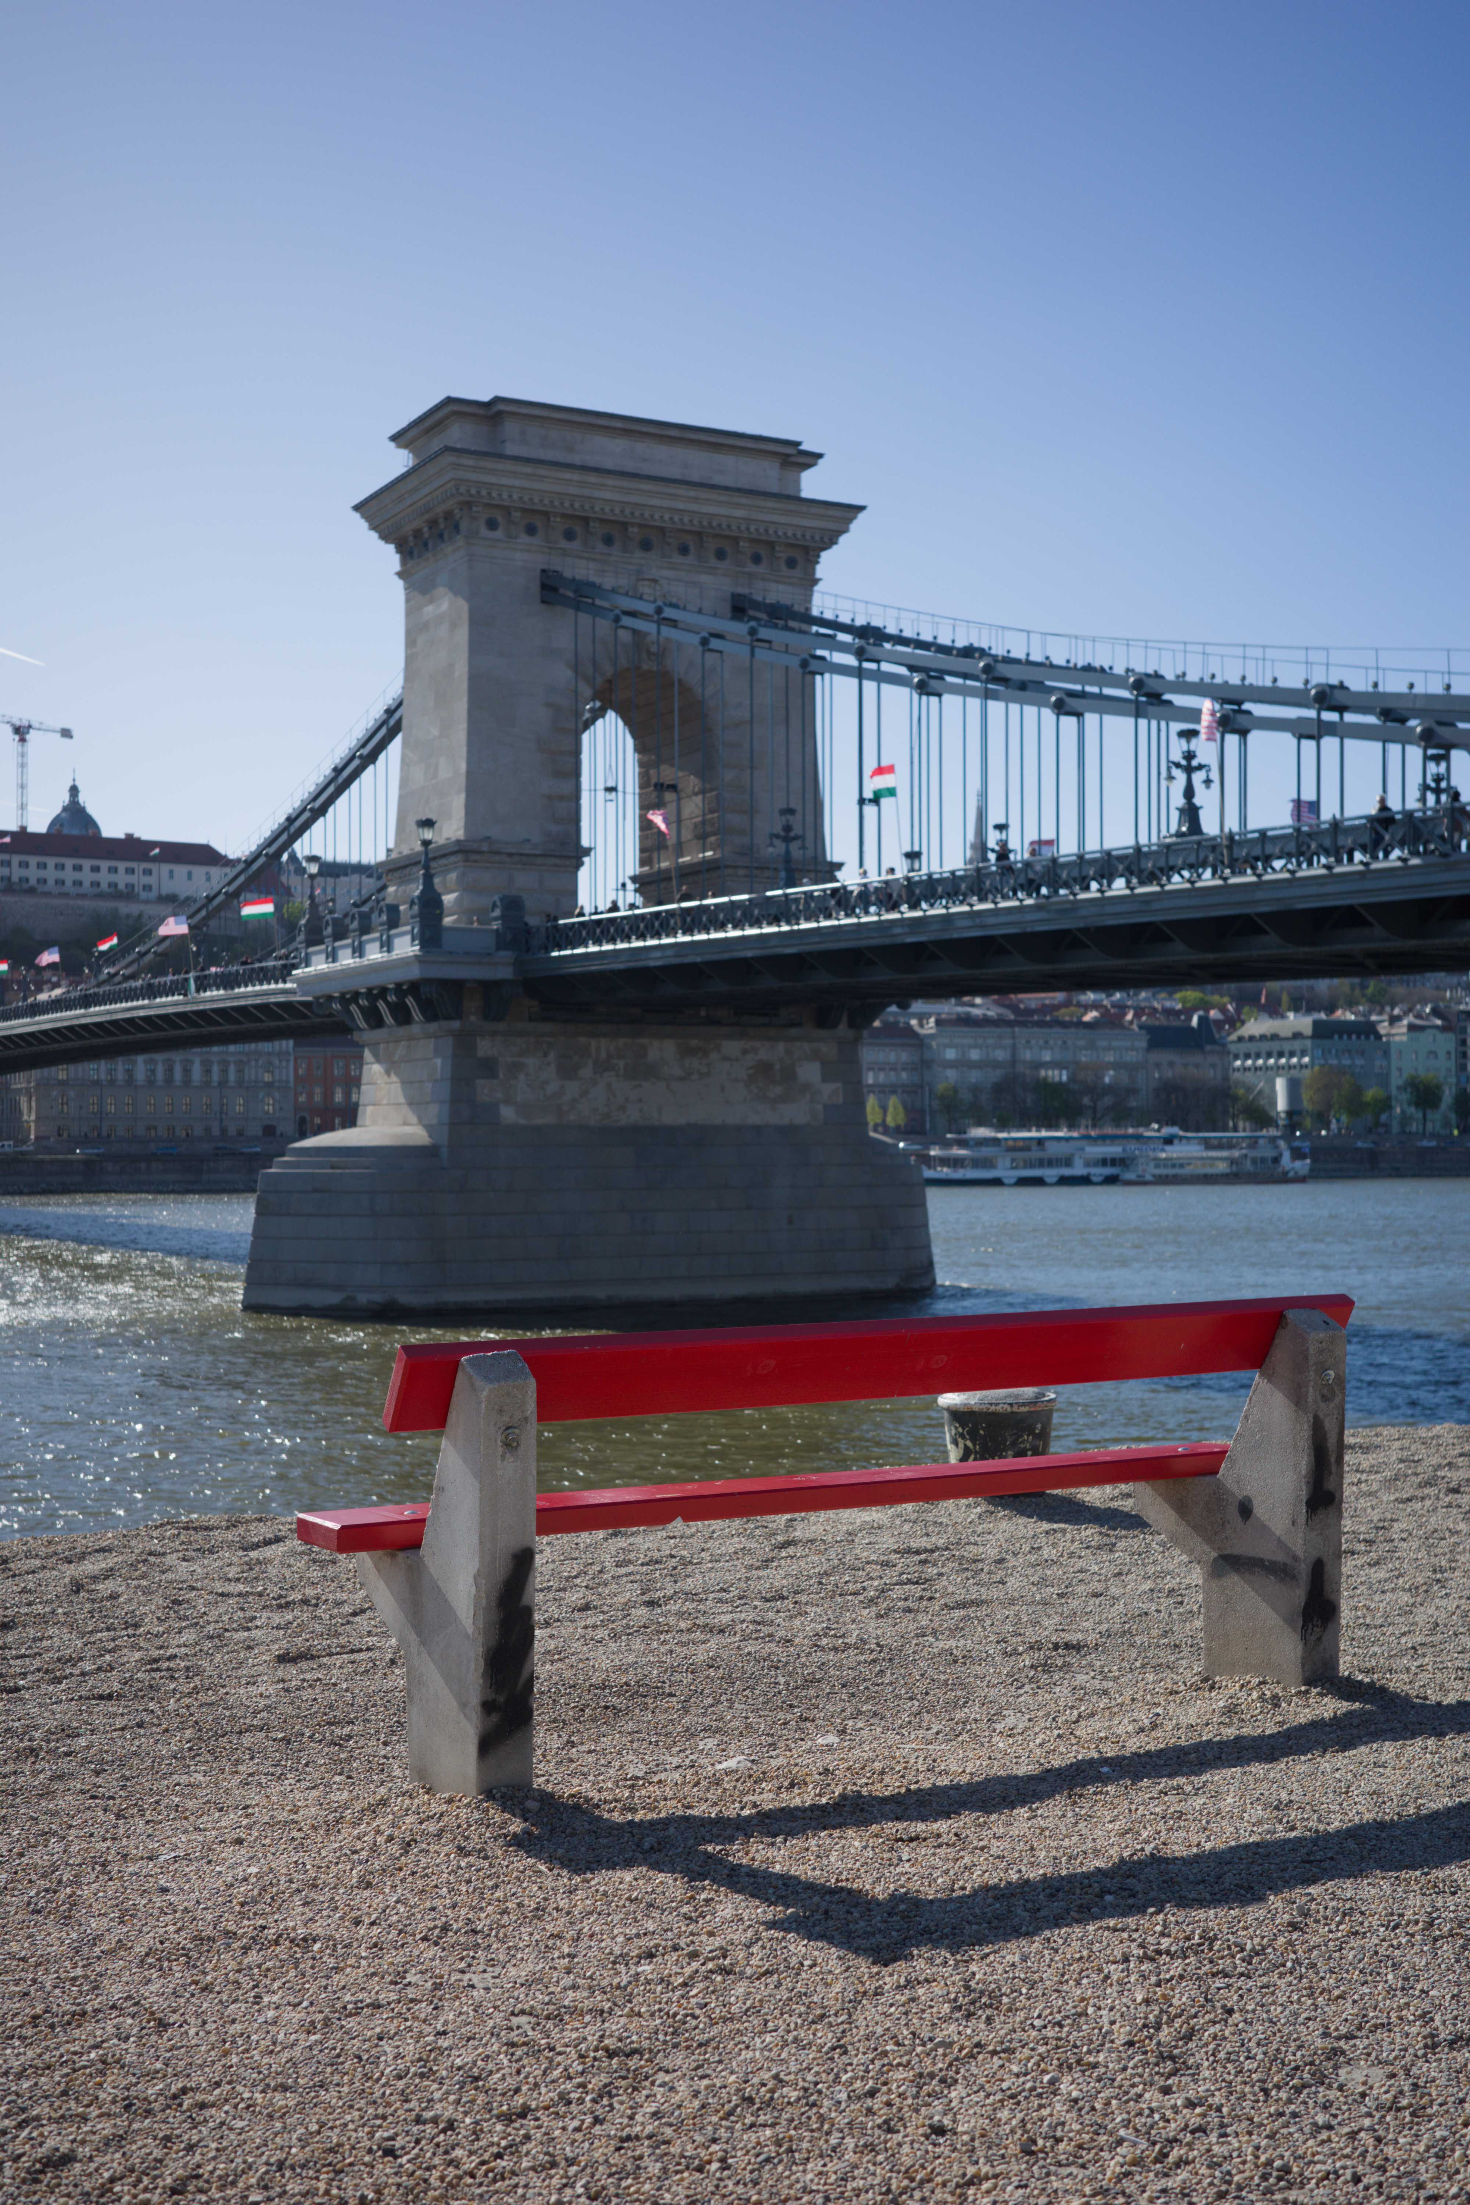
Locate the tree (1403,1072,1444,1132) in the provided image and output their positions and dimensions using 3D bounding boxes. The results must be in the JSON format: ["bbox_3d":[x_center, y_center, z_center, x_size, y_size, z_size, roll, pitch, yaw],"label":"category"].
[{"bbox_3d":[128.000,0.000,455.000,7.700,11.400,7.700,0,-1,-18],"label":"tree"}]

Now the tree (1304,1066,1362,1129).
[{"bbox_3d":[109.700,-0.800,450.000,11.000,12.300,11.000,0,-1,-18],"label":"tree"}]

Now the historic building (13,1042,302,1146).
[{"bbox_3d":[-95.000,-3.400,400.000,40.000,19.500,30.000,0,-1,-21],"label":"historic building"}]

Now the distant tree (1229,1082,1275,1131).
[{"bbox_3d":[93.900,0.900,445.000,8.200,9.000,8.200,0,-1,0],"label":"distant tree"}]

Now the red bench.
[{"bbox_3d":[0.298,0.878,5.244,2.338,0.853,0.646,0,-1,-29],"label":"red bench"}]

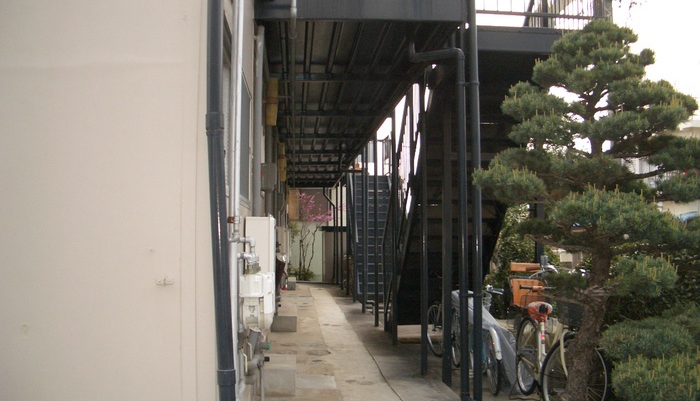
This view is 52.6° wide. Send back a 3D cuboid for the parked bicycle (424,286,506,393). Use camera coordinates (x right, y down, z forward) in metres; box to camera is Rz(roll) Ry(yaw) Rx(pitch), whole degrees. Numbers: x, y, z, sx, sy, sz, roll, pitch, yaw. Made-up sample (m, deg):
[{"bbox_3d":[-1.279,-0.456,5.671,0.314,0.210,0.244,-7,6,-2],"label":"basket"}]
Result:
[{"bbox_3d":[1.318,1.355,7.384,0.570,1.000,1.740,0,-3,-3],"label":"parked bicycle"}]

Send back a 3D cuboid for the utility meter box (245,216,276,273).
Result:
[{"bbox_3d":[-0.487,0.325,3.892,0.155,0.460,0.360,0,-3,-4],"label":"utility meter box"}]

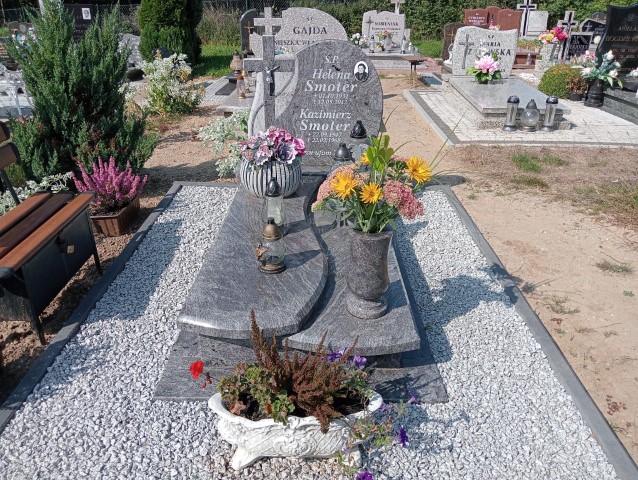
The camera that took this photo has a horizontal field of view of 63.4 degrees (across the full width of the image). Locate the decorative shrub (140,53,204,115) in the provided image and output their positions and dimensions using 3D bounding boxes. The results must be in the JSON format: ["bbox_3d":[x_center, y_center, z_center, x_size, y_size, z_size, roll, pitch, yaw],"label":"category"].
[{"bbox_3d":[-1.883,-2.008,6.580,0.700,0.655,0.660,0,25,0],"label":"decorative shrub"}]

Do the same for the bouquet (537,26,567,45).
[{"bbox_3d":[4.076,-3.556,9.017,0.504,0.312,0.363,0,25,0],"label":"bouquet"}]

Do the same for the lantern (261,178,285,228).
[{"bbox_3d":[-0.235,-0.186,2.569,0.112,0.260,0.112,0,25,0],"label":"lantern"}]

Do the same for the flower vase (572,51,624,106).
[{"bbox_3d":[3.500,-2.000,6.516,0.524,0.655,0.423,0,25,0],"label":"flower vase"}]

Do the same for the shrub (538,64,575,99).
[{"bbox_3d":[3.606,-2.417,7.827,0.470,0.439,0.450,0,25,0],"label":"shrub"}]

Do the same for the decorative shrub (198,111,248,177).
[{"bbox_3d":[-0.783,-0.818,4.307,0.430,0.420,0.430,0,25,0],"label":"decorative shrub"}]

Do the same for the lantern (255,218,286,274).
[{"bbox_3d":[-0.207,0.017,2.163,0.120,0.231,0.120,0,25,0],"label":"lantern"}]

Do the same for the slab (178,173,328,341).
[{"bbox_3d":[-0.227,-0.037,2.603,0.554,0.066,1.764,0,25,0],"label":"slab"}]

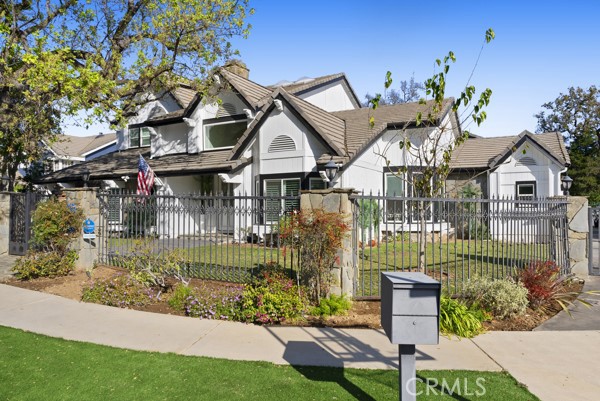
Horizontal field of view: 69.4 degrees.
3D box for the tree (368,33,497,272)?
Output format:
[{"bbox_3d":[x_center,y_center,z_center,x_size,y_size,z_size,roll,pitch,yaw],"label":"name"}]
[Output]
[{"bbox_3d":[2.942,-1.119,9.700,2.750,5.450,2.500,0,0,0],"label":"tree"}]

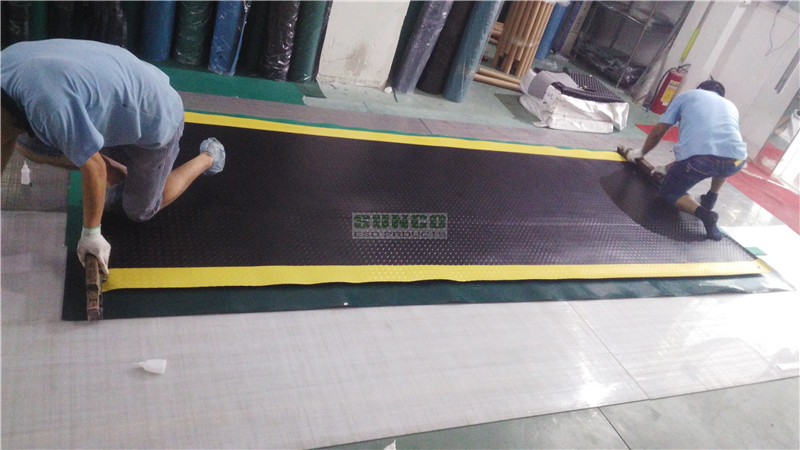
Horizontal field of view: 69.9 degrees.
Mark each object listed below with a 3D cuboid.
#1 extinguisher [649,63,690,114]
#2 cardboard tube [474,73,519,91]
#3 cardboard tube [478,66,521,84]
[{"bbox_3d":[2.700,-1.366,5.722,0.190,0.500,0.160,18,31,0],"label":"extinguisher"},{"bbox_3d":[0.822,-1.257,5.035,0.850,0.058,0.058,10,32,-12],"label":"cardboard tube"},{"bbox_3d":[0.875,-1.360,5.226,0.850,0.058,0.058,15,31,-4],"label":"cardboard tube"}]

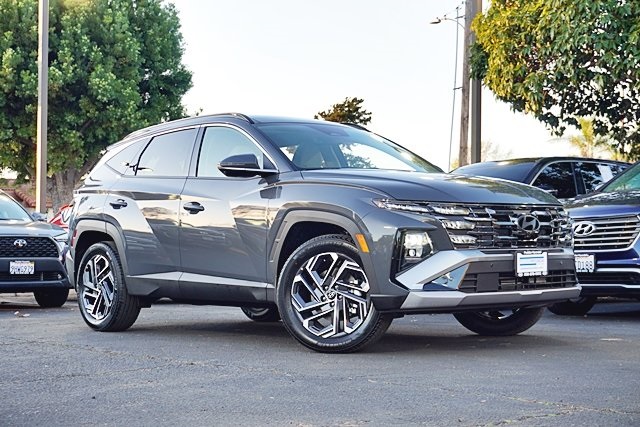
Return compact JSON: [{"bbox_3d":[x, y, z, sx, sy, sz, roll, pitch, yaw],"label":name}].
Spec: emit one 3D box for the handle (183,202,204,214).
[{"bbox_3d":[-0.912,-0.036,7.069,0.060,0.080,0.240,1,-3,-42],"label":"handle"}]

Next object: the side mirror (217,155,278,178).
[{"bbox_3d":[-0.485,-0.311,6.572,0.280,0.165,0.230,1,-3,-42],"label":"side mirror"}]

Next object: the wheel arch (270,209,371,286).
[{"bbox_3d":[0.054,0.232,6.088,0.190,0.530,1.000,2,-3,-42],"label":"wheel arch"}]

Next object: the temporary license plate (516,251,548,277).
[{"bbox_3d":[1.297,0.307,5.978,0.315,0.160,0.025,2,-3,-42],"label":"temporary license plate"}]

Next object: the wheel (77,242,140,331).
[{"bbox_3d":[-1.761,0.611,8.143,0.240,0.730,0.740,2,-3,-42],"label":"wheel"}]

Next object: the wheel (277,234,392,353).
[{"bbox_3d":[0.102,0.500,6.095,0.740,0.730,0.240,-2,-3,24],"label":"wheel"}]

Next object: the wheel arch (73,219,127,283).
[{"bbox_3d":[-1.780,0.308,8.077,0.140,0.530,0.900,1,-3,-42],"label":"wheel arch"}]

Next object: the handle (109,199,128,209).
[{"bbox_3d":[-1.610,-0.075,7.878,0.060,0.060,0.250,2,-3,-42],"label":"handle"}]

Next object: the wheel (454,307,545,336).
[{"bbox_3d":[1.298,0.531,7.192,0.730,0.730,0.235,-2,-3,22],"label":"wheel"}]

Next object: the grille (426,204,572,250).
[{"bbox_3d":[1.206,0.086,6.086,1.380,0.280,0.240,2,-3,-42],"label":"grille"}]

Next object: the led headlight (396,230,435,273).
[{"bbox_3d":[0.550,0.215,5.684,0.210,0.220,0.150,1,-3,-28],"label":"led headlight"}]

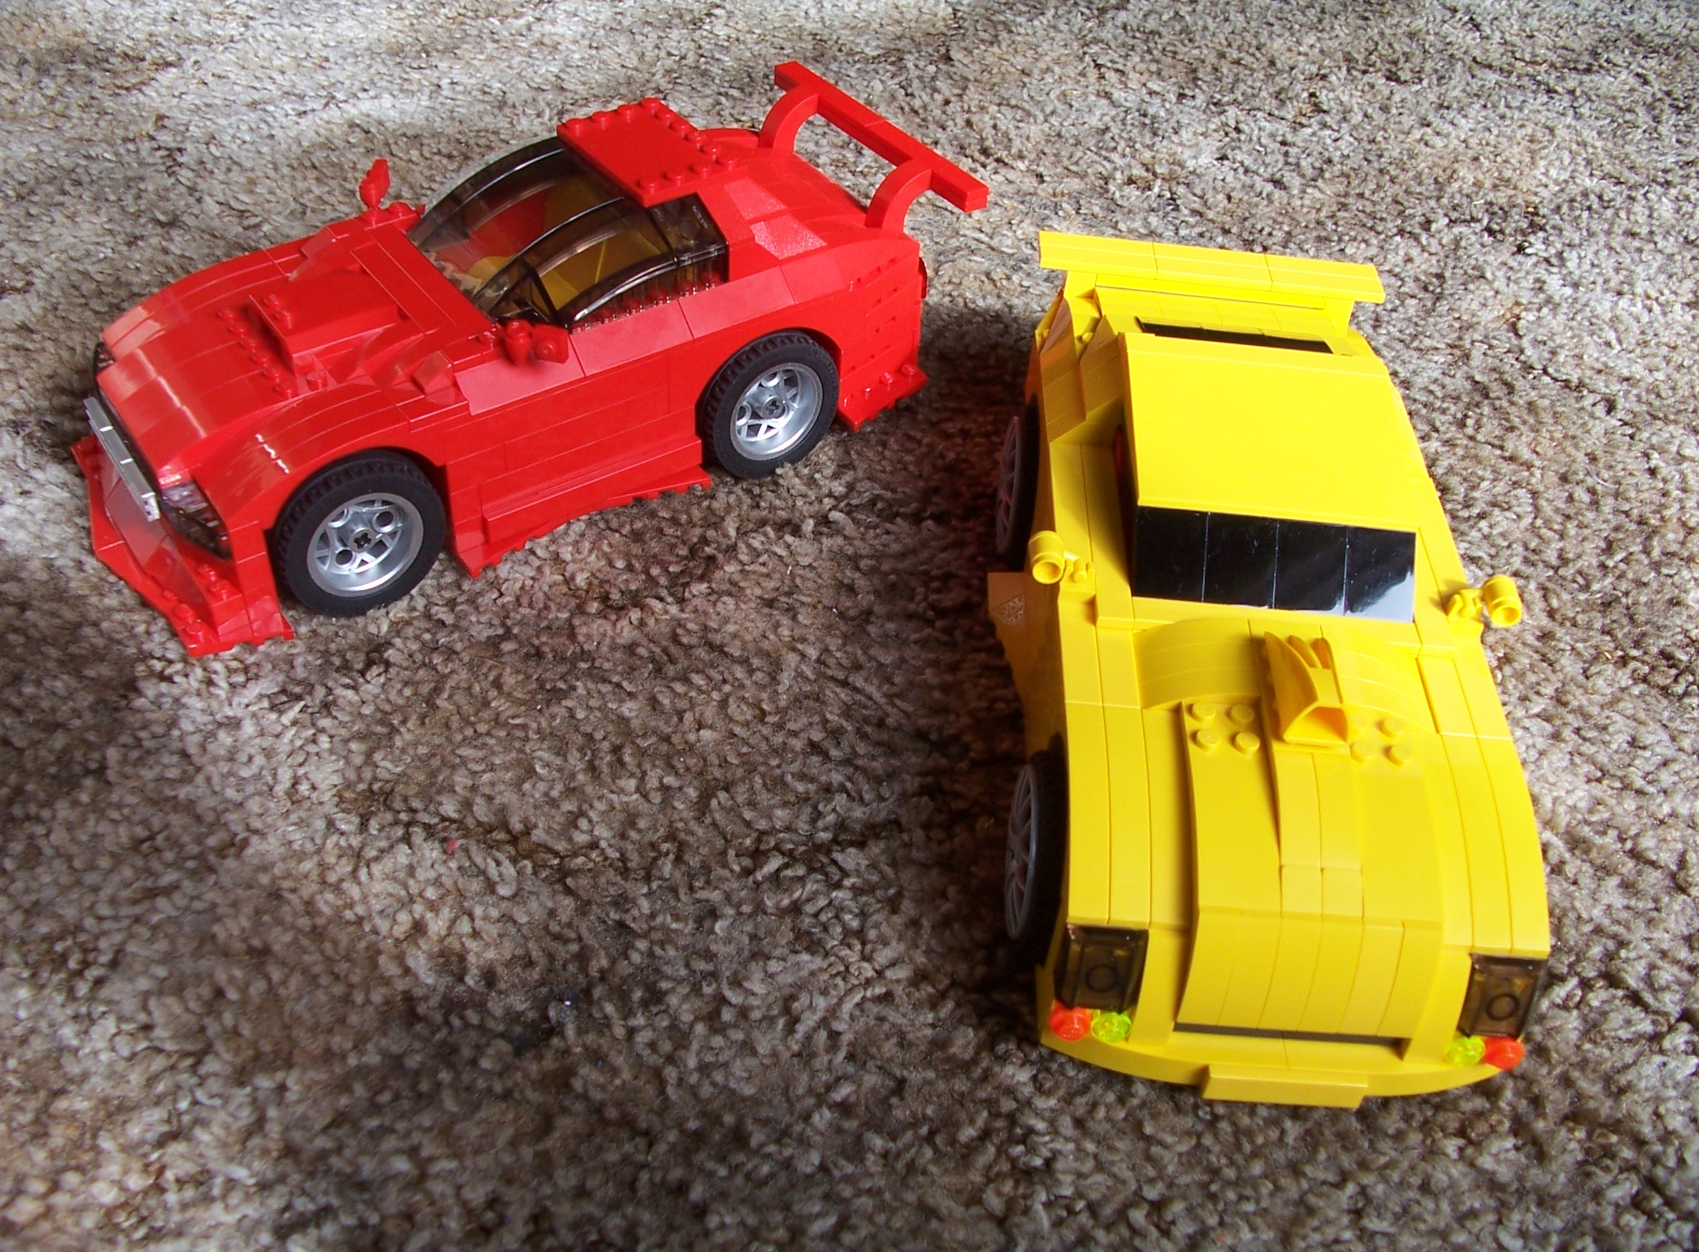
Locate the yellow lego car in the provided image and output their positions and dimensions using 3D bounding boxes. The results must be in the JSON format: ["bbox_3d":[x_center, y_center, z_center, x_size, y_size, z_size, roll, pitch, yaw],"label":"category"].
[{"bbox_3d":[0.095,-0.006,0.415,0.112,0.082,0.238,5,44,-2],"label":"yellow lego car"}]

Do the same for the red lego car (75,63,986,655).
[{"bbox_3d":[-0.090,-0.086,0.471,0.246,0.079,0.112,-24,48,-27],"label":"red lego car"}]

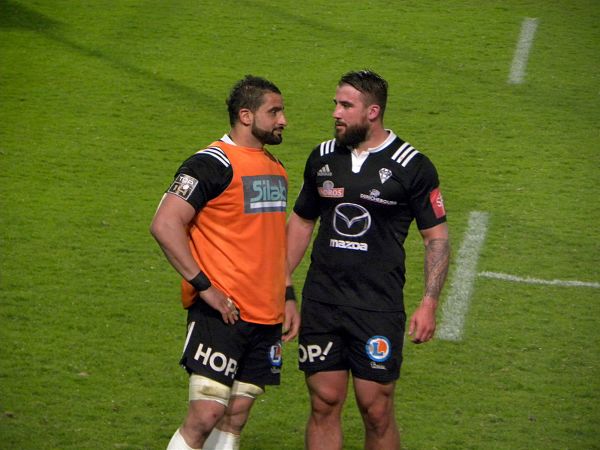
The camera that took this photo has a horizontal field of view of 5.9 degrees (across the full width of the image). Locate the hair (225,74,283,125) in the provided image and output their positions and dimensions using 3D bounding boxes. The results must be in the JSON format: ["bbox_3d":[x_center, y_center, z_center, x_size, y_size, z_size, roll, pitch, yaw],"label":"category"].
[{"bbox_3d":[-0.175,-0.477,22.450,0.205,0.195,0.175,6,8,27],"label":"hair"}]

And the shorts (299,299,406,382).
[{"bbox_3d":[0.203,0.435,22.600,0.415,0.360,0.310,5,8,20],"label":"shorts"}]

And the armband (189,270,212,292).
[{"bbox_3d":[-0.380,0.216,22.300,0.065,0.062,0.060,47,0,-3],"label":"armband"}]

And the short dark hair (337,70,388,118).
[{"bbox_3d":[0.246,-0.501,22.600,0.200,0.190,0.170,-4,9,-40],"label":"short dark hair"}]

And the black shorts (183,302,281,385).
[{"bbox_3d":[-0.263,0.440,22.450,0.340,0.360,0.430,8,9,39],"label":"black shorts"}]

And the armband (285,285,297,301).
[{"bbox_3d":[-0.039,0.261,22.600,0.060,0.062,0.060,-3,6,0],"label":"armband"}]

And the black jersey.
[{"bbox_3d":[0.273,-0.013,22.600,0.590,0.690,0.330,5,8,20],"label":"black jersey"}]

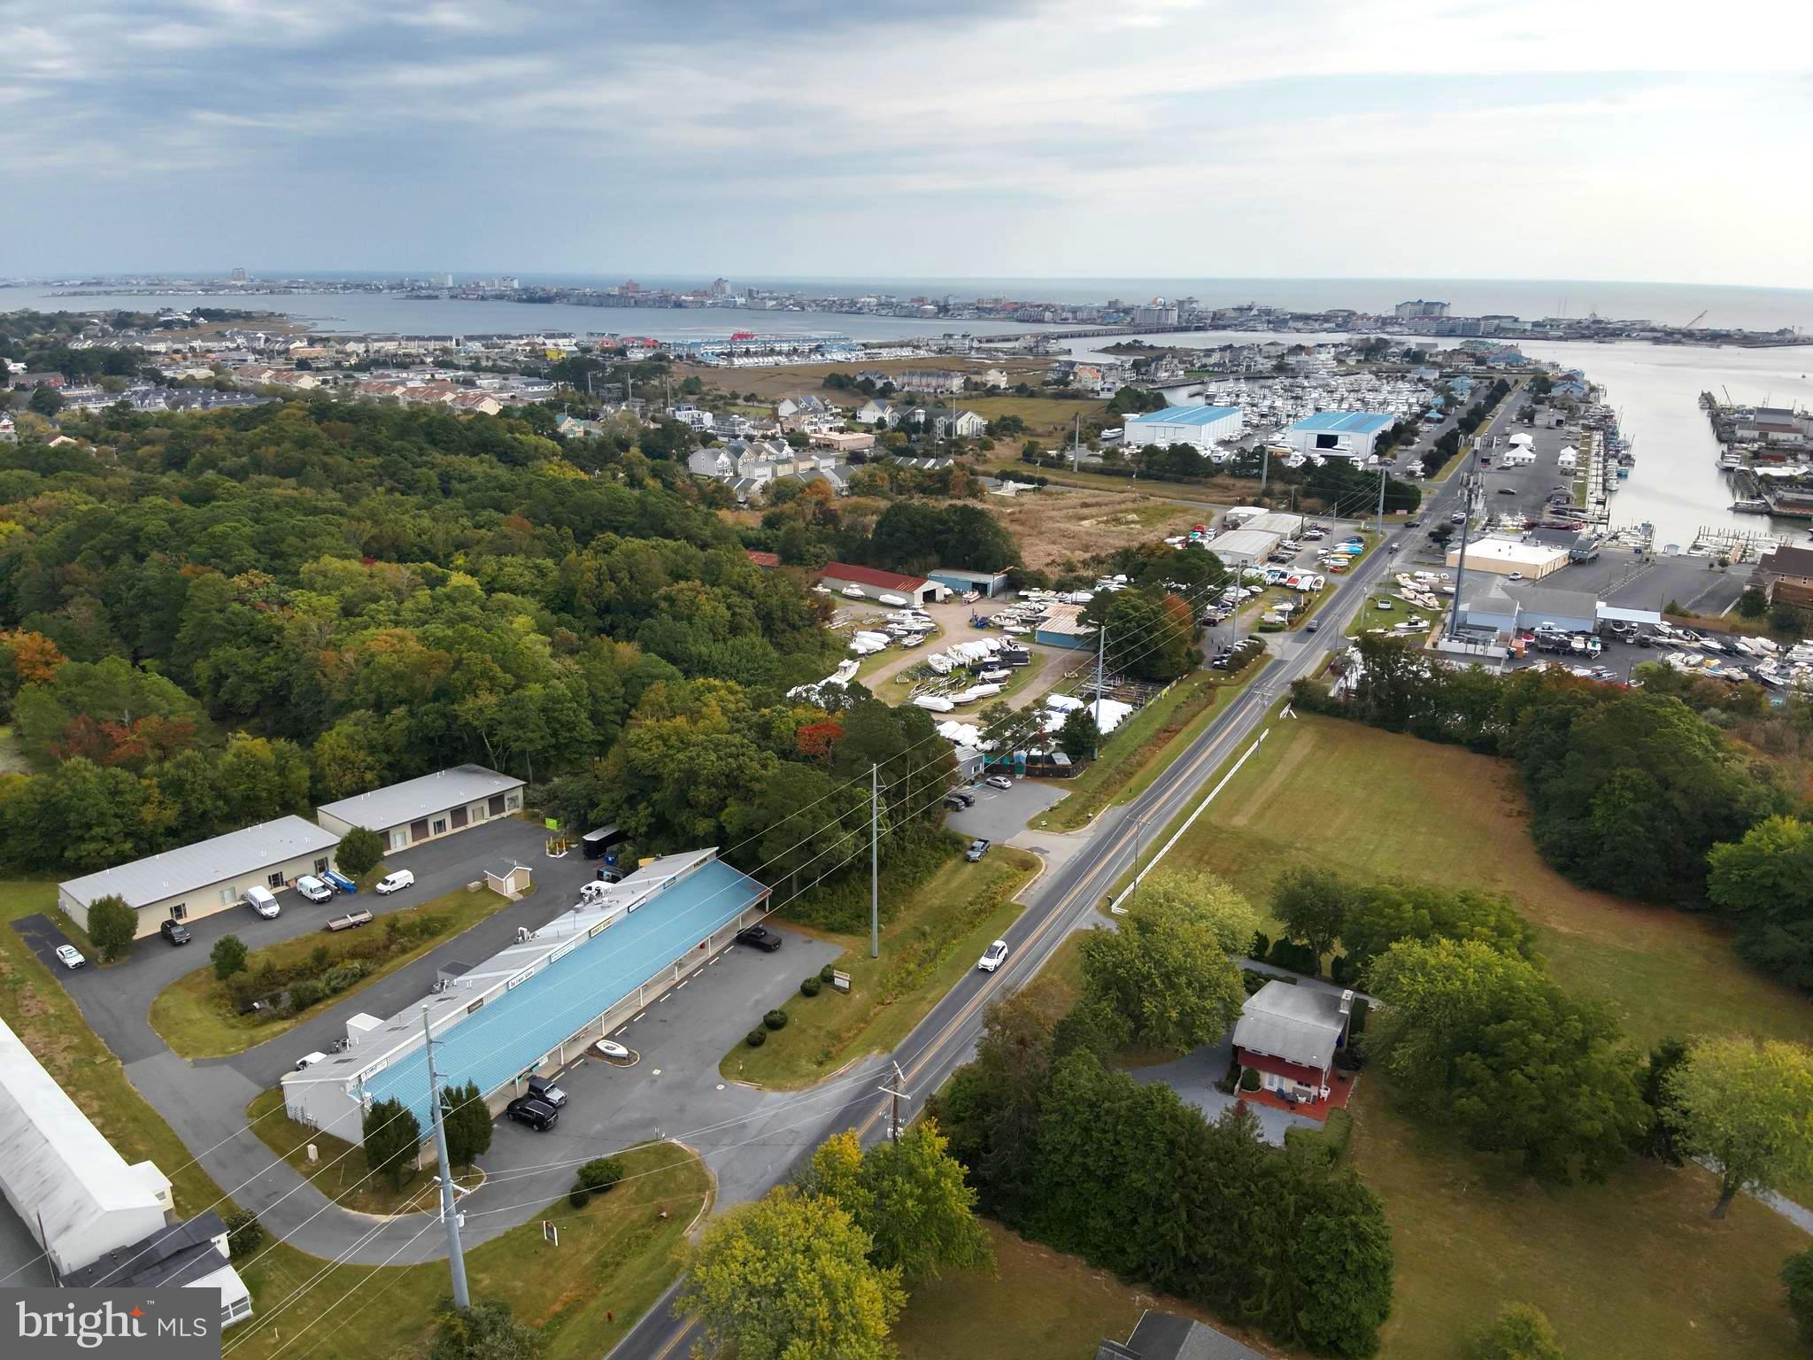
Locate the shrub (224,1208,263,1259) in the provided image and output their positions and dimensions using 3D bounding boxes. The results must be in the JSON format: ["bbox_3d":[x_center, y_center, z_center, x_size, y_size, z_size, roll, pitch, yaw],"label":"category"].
[{"bbox_3d":[-57.880,48.150,109.760,3.500,4.000,3.500,10,20,27],"label":"shrub"}]

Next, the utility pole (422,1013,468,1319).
[{"bbox_3d":[-36.180,38.700,99.190,3.000,28.800,1.400,10,20,27],"label":"utility pole"}]

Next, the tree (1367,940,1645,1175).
[{"bbox_3d":[55.205,35.875,116.827,22.500,16.000,19.000,10,20,27],"label":"tree"}]

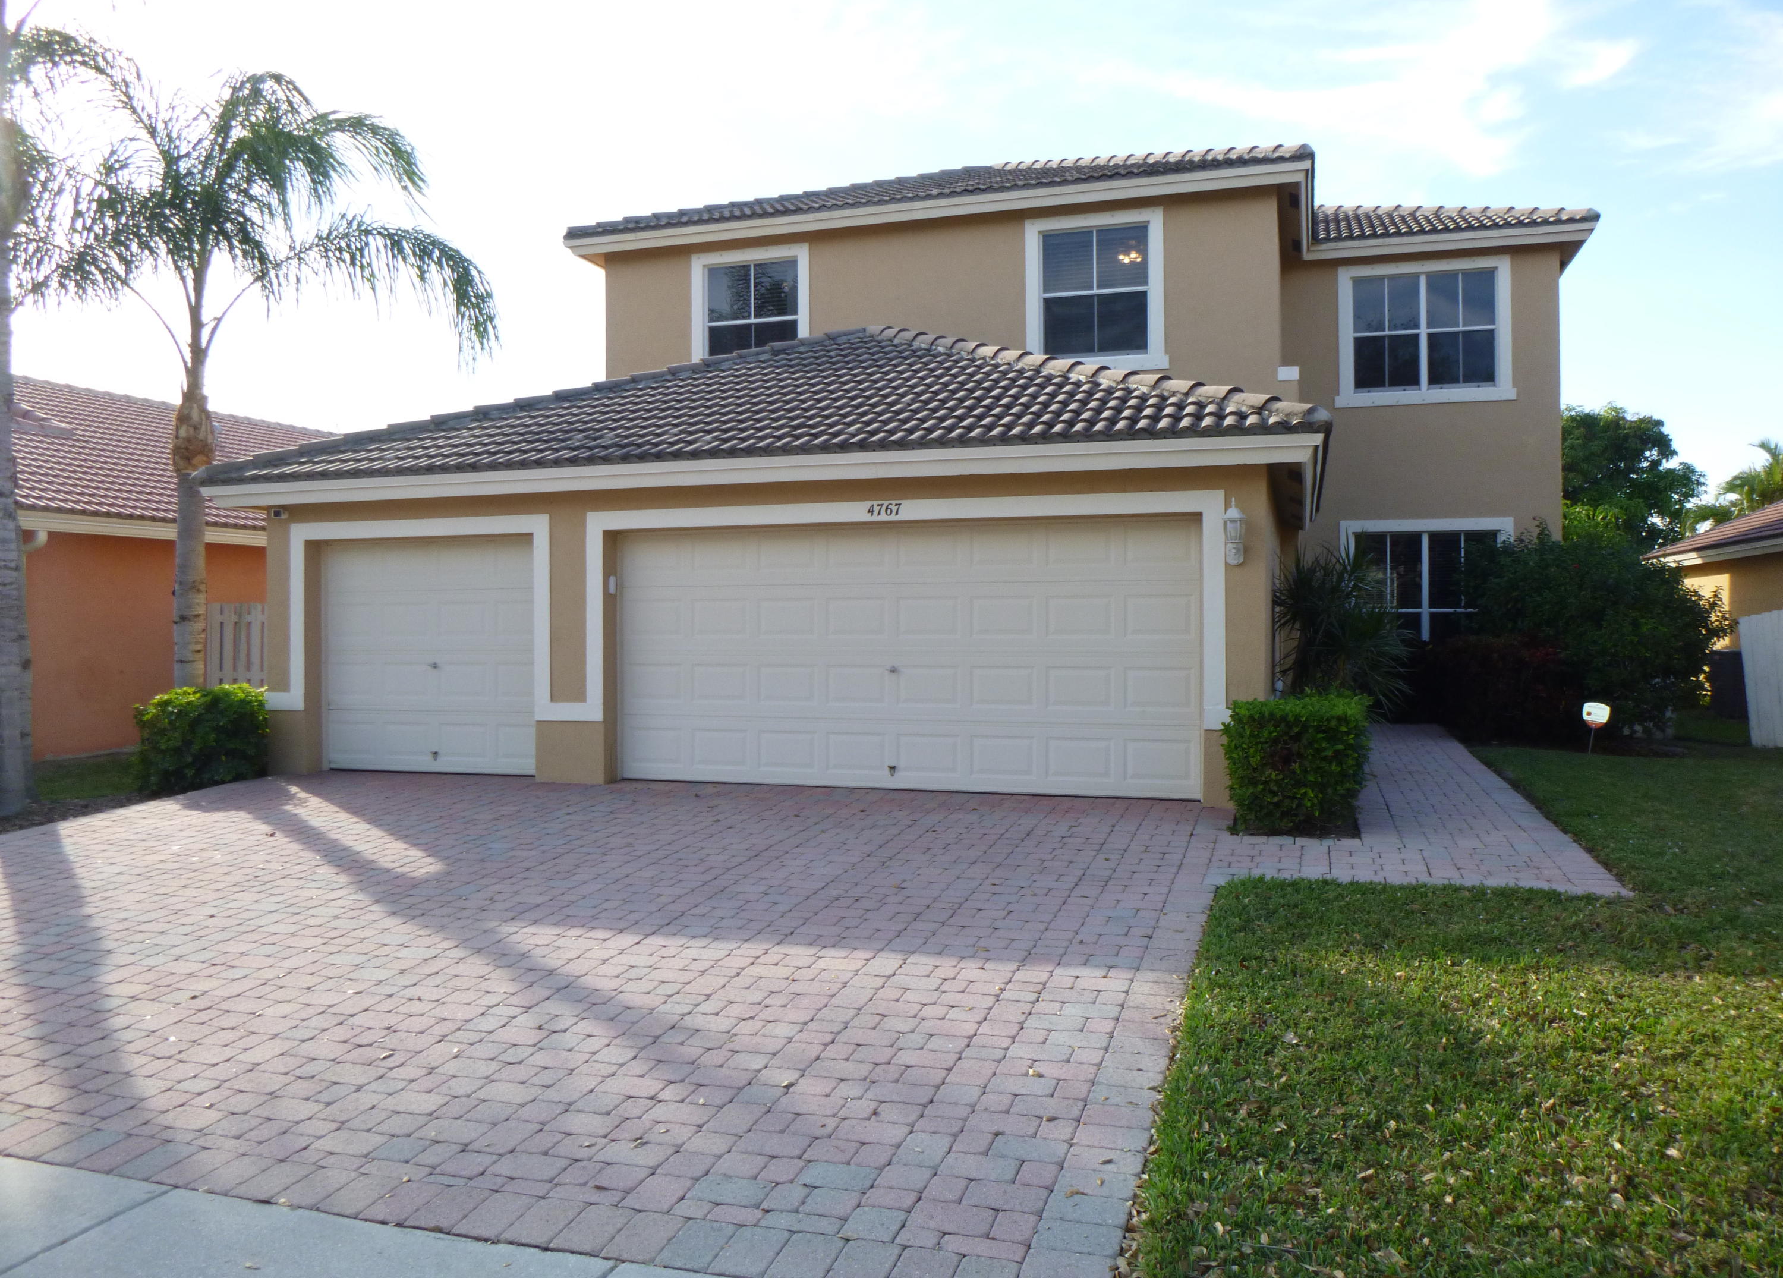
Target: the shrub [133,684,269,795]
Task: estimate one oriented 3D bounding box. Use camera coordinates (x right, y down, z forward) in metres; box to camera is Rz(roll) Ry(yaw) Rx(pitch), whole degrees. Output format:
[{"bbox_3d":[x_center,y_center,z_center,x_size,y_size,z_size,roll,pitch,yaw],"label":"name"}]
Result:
[{"bbox_3d":[-6.050,0.820,11.250,0.880,0.880,0.880,0,0,17],"label":"shrub"}]

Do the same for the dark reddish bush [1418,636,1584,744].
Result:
[{"bbox_3d":[6.542,0.500,13.937,1.300,1.080,1.700,0,0,17],"label":"dark reddish bush"}]

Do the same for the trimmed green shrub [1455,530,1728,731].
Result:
[{"bbox_3d":[7.766,-0.100,14.238,2.650,2.250,2.400,0,0,17],"label":"trimmed green shrub"}]

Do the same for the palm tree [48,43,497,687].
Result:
[{"bbox_3d":[-5.950,-2.180,12.300,4.100,6.950,4.100,0,0,17],"label":"palm tree"}]

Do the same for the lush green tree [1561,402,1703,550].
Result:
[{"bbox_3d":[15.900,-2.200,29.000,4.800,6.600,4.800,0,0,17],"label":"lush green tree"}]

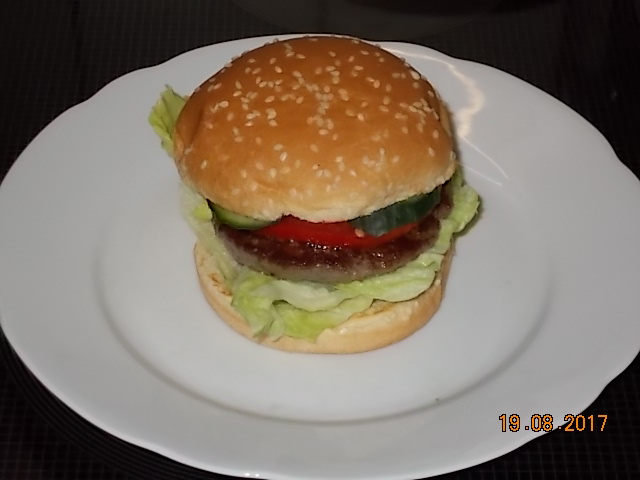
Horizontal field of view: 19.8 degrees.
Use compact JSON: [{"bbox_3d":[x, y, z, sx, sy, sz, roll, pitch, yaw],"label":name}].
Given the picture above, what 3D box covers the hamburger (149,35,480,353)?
[{"bbox_3d":[0.000,-0.023,0.706,0.124,0.090,0.116,2,42,0],"label":"hamburger"}]

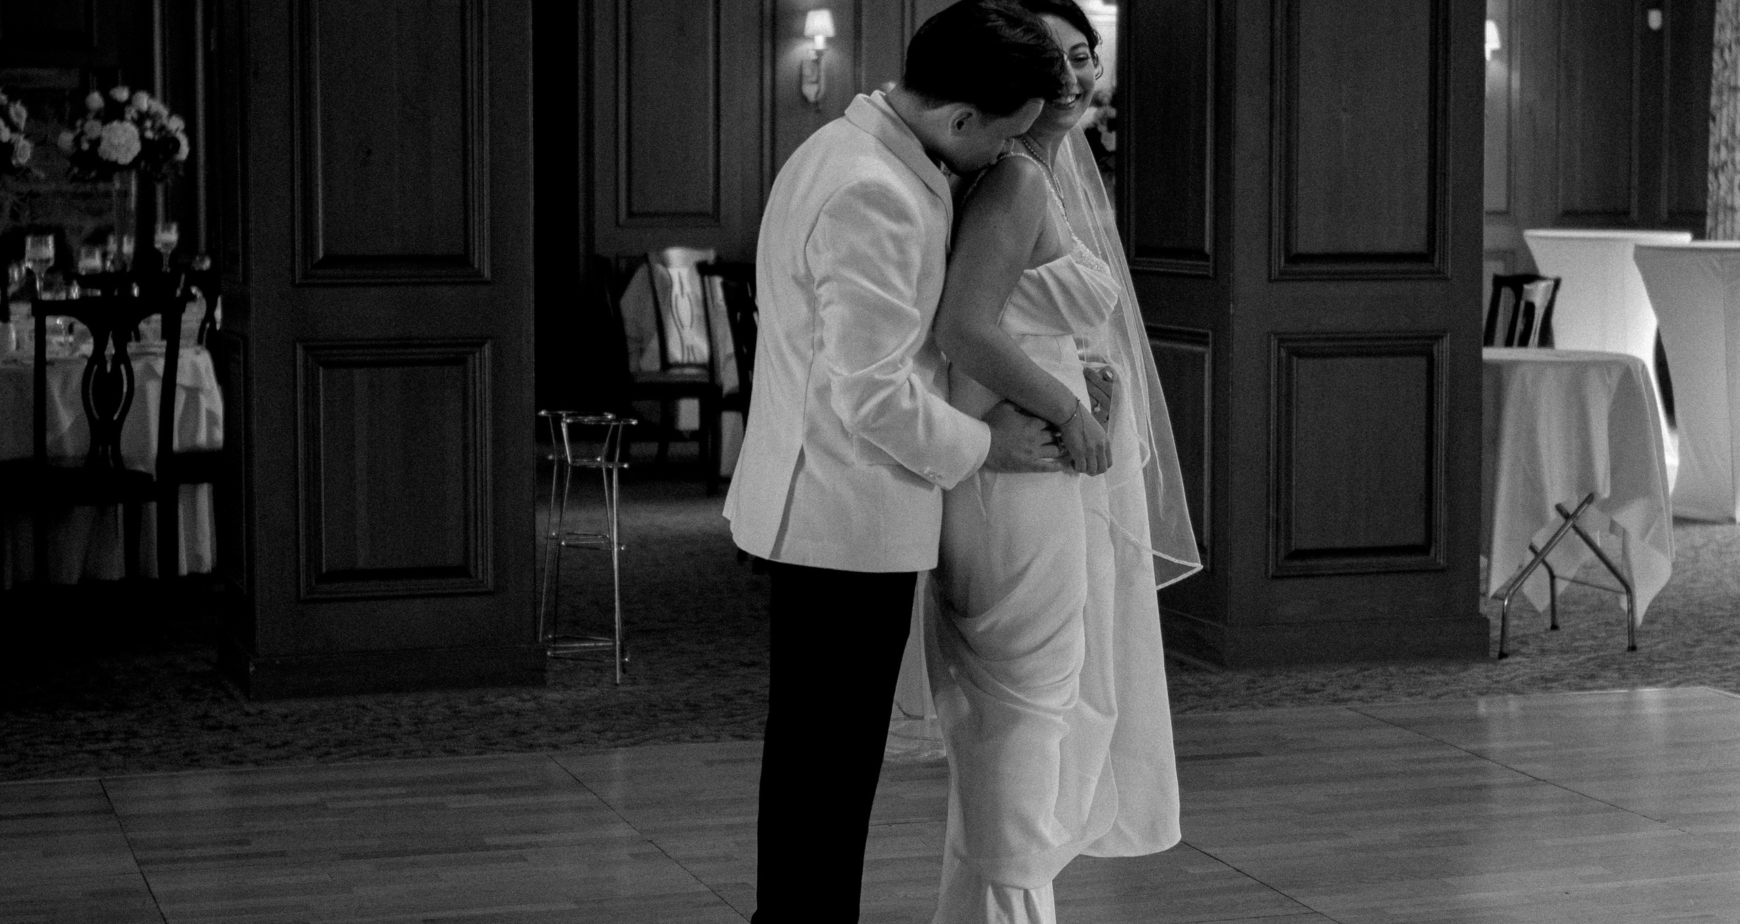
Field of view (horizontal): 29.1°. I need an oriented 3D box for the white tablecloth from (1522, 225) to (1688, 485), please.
[{"bbox_3d":[3.105,-0.434,14.205,0.740,1.050,0.740,1,5,12],"label":"white tablecloth"}]

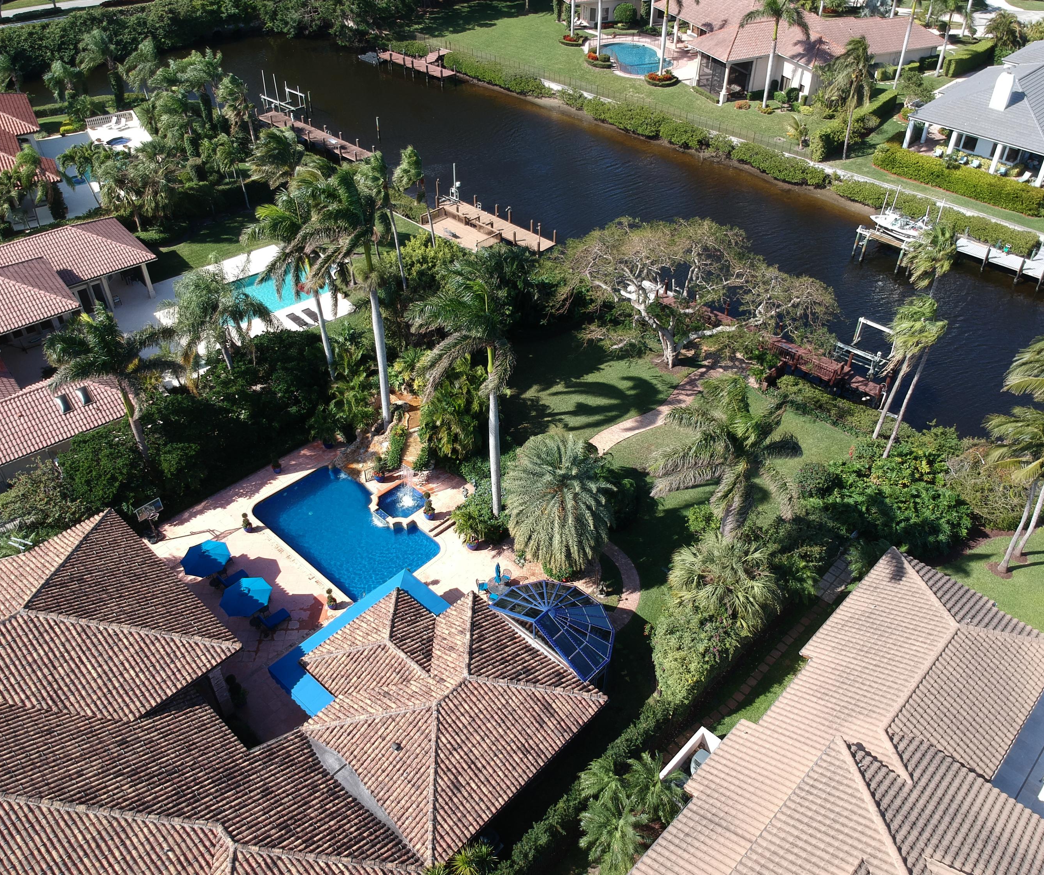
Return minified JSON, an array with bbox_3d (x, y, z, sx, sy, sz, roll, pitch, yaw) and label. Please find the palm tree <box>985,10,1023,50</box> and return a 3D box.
[{"bbox_3d":[69.298,-58.128,121.447,5.200,6.200,5.200,0,39,0],"label":"palm tree"}]

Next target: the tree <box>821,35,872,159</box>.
[{"bbox_3d":[34.176,-35.505,88.955,5.600,12.400,5.200,0,39,0],"label":"tree"}]

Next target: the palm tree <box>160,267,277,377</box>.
[{"bbox_3d":[-20.300,-7.786,58.194,7.530,8.910,6.500,0,39,0],"label":"palm tree"}]

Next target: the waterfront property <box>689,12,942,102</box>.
[{"bbox_3d":[39.587,-53.051,114.716,34.000,7.000,20.000,-15,41,-17],"label":"waterfront property"}]

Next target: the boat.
[{"bbox_3d":[33.528,-18.680,75.023,2.200,1.600,5.900,-32,50,-33],"label":"boat"}]

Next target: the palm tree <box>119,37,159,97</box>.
[{"bbox_3d":[-48.053,-46.527,107.018,5.270,7.750,4.600,0,39,0],"label":"palm tree"}]

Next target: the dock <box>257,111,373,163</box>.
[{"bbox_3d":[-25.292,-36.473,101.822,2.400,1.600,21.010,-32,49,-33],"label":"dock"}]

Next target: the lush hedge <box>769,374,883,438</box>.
[{"bbox_3d":[20.439,-2.107,56.669,6.970,1.300,2.400,29,48,29],"label":"lush hedge"}]

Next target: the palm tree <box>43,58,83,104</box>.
[{"bbox_3d":[-56.051,-43.090,103.546,4.400,6.200,4.400,0,39,0],"label":"palm tree"}]

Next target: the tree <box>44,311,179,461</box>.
[{"bbox_3d":[-22.807,-1.835,49.023,7.000,11.000,6.800,0,39,0],"label":"tree"}]

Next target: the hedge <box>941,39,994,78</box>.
[{"bbox_3d":[62.616,-52.903,118.076,12.000,2.400,2.000,-32,49,-33],"label":"hedge"}]

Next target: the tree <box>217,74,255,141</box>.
[{"bbox_3d":[-28.995,-33.528,87.530,3.900,8.200,3.900,1,40,0],"label":"tree"}]

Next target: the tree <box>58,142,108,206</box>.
[{"bbox_3d":[-42.088,-25.102,81.351,4.500,6.300,4.000,0,39,0],"label":"tree"}]

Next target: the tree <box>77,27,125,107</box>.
[{"bbox_3d":[-51.085,-45.152,103.963,5.910,9.470,5.200,0,39,0],"label":"tree"}]

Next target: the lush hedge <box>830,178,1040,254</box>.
[{"bbox_3d":[39.321,-21.705,81.253,19.680,1.700,3.000,32,49,31],"label":"lush hedge"}]

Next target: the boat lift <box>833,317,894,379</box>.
[{"bbox_3d":[26.121,-6.701,64.390,4.600,2.500,3.600,-30,48,-32],"label":"boat lift"}]

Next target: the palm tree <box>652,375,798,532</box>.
[{"bbox_3d":[10.715,2.634,45.089,7.400,8.600,6.800,1,40,0],"label":"palm tree"}]

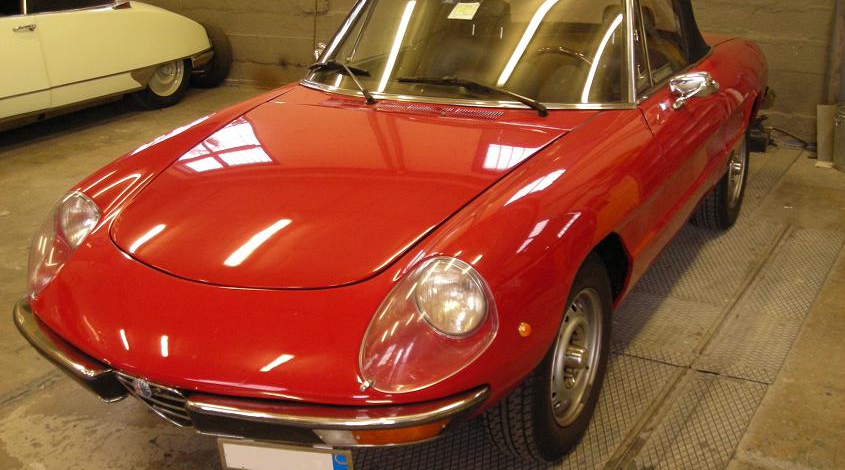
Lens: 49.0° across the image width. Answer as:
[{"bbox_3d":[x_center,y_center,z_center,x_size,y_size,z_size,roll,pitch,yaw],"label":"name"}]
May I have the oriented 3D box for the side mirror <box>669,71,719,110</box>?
[{"bbox_3d":[0.892,-0.490,3.076,0.140,0.110,0.110,9,21,28],"label":"side mirror"}]

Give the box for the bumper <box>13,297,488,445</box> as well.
[{"bbox_3d":[-0.570,0.337,2.285,1.470,0.125,0.370,9,21,28],"label":"bumper"}]

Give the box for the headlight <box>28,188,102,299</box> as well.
[{"bbox_3d":[-1.044,0.019,2.630,0.250,0.250,0.360,9,21,28],"label":"headlight"}]

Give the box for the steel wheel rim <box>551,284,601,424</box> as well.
[{"bbox_3d":[0.374,0.330,2.610,0.150,0.390,0.390,9,21,28],"label":"steel wheel rim"}]

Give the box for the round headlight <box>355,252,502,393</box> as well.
[{"bbox_3d":[0.038,0.192,2.050,0.250,0.250,0.360,9,21,28],"label":"round headlight"}]

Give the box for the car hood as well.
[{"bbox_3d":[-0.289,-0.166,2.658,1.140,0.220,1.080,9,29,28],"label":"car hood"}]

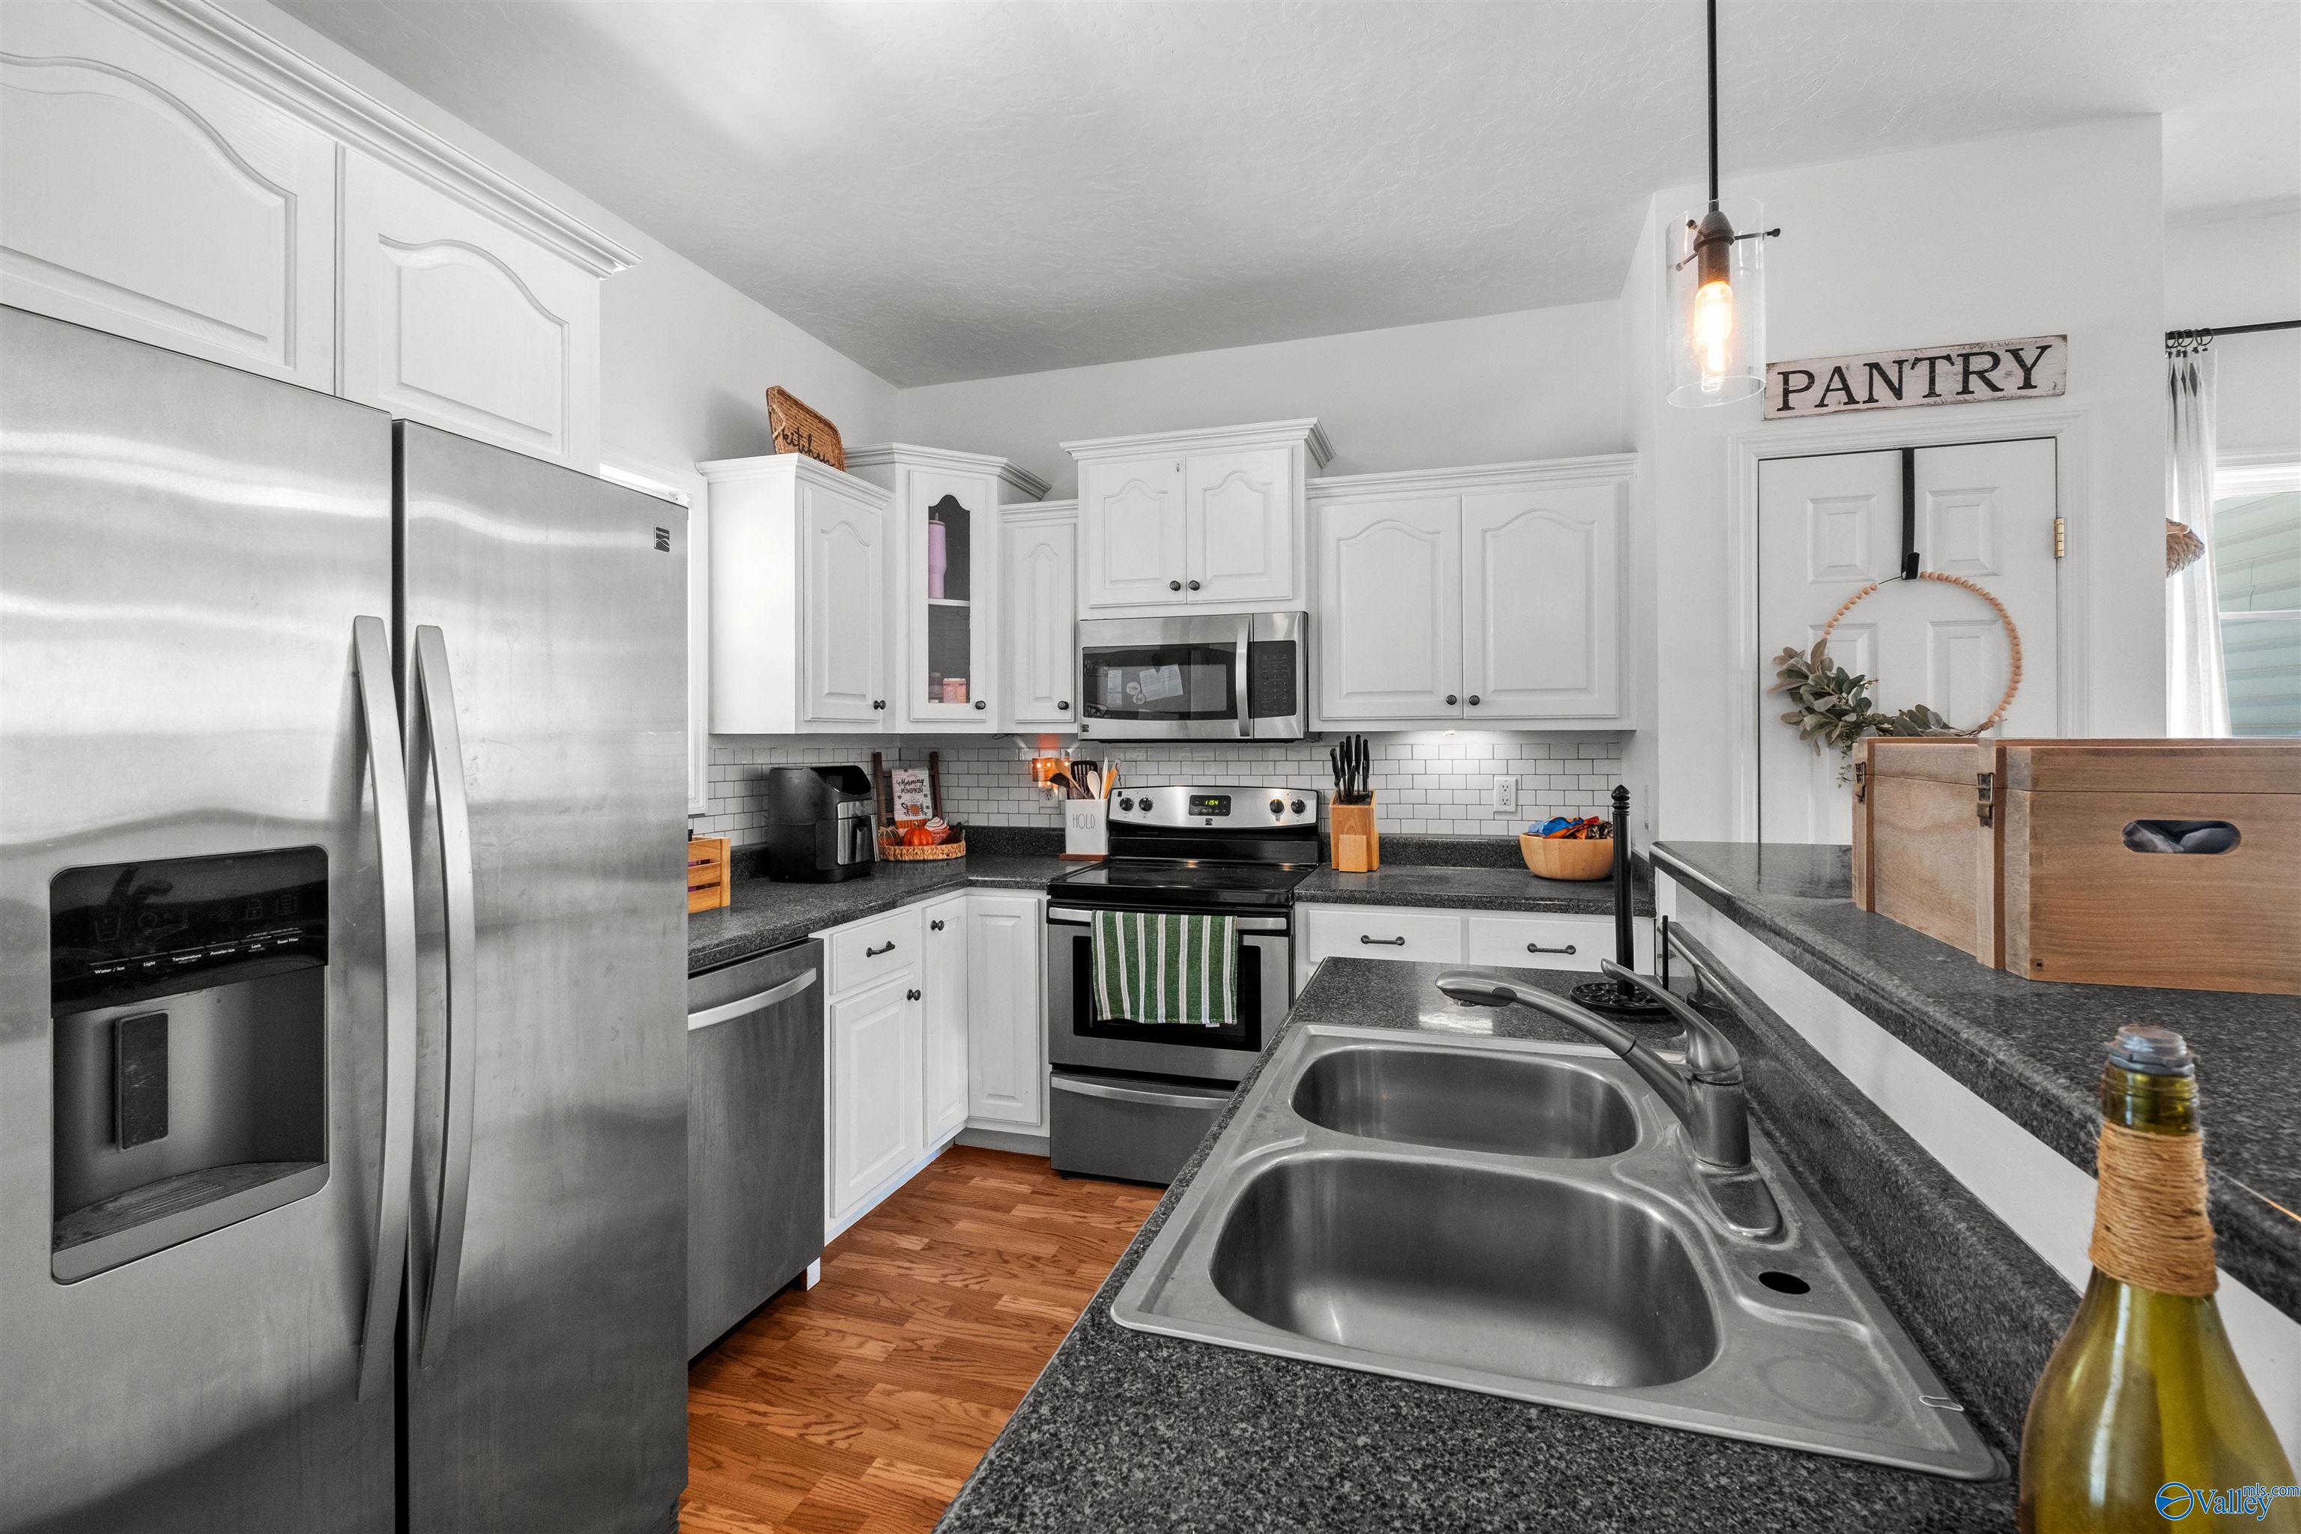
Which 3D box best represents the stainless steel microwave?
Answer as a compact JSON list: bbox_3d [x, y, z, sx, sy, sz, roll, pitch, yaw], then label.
[{"bbox_3d":[0.178,-0.284,3.278,0.760,0.415,0.400,0,1,17],"label":"stainless steel microwave"}]

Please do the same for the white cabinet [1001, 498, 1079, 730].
[{"bbox_3d":[-0.339,-0.511,3.460,0.319,0.790,0.356,0,2,18],"label":"white cabinet"}]

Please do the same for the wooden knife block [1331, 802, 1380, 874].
[{"bbox_3d":[0.685,0.234,3.226,0.140,0.225,0.145,0,2,18],"label":"wooden knife block"}]

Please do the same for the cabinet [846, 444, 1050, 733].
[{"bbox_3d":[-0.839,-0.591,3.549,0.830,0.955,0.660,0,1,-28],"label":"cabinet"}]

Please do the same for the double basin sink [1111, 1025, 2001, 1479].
[{"bbox_3d":[0.354,0.496,1.010,0.553,0.195,0.810,0,2,18],"label":"double basin sink"}]

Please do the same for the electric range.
[{"bbox_3d":[0.131,0.681,3.140,0.757,1.180,0.690,0,1,17],"label":"electric range"}]

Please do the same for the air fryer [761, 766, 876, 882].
[{"bbox_3d":[-1.028,0.183,3.098,0.300,0.345,0.255,0,1,10],"label":"air fryer"}]

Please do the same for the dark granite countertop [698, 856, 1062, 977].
[{"bbox_3d":[-0.866,0.382,2.814,0.913,0.040,1.955,0,2,18],"label":"dark granite countertop"}]

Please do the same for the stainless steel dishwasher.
[{"bbox_3d":[-1.174,0.827,2.175,0.620,0.820,0.600,0,1,17],"label":"stainless steel dishwasher"}]

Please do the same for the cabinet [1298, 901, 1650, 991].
[{"bbox_3d":[0.959,0.833,2.936,0.925,0.880,0.620,0,1,17],"label":"cabinet"}]

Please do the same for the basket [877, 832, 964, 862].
[{"bbox_3d":[-0.865,0.301,3.628,0.320,0.100,0.250,0,1,-28],"label":"basket"}]

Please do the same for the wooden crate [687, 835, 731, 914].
[{"bbox_3d":[-1.204,0.276,2.294,0.220,0.176,0.300,0,1,17],"label":"wooden crate"}]

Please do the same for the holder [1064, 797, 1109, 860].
[{"bbox_3d":[-0.236,0.237,3.514,0.165,0.230,0.120,0,1,17],"label":"holder"}]

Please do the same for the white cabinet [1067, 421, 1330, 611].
[{"bbox_3d":[0.171,-0.783,3.263,0.852,0.580,0.402,0,2,18],"label":"white cabinet"}]

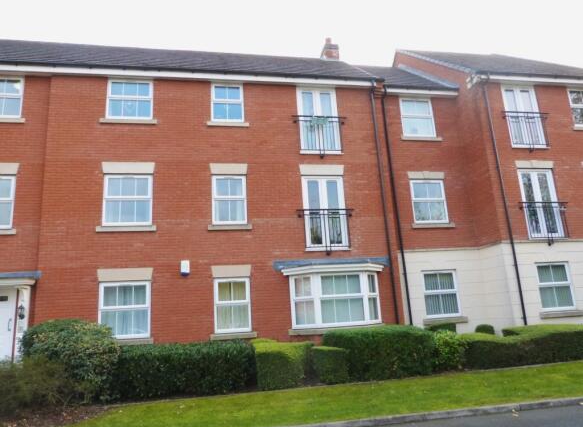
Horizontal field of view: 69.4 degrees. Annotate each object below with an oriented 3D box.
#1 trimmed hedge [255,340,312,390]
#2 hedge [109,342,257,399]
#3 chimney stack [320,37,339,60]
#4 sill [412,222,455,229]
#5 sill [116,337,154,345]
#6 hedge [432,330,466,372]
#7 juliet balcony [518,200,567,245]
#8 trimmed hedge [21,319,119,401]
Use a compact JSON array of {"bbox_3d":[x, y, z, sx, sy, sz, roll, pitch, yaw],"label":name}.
[{"bbox_3d":[-0.273,3.103,8.632,1.090,0.690,1.500,-1,-13,-12],"label":"trimmed hedge"},{"bbox_3d":[-2.099,2.977,8.062,2.650,0.870,0.950,-1,-13,-11],"label":"hedge"},{"bbox_3d":[1.513,-6.353,16.404,0.520,1.099,0.530,-1,-13,-11],"label":"chimney stack"},{"bbox_3d":[4.172,0.373,12.393,1.353,0.135,0.150,-1,-13,-11],"label":"sill"},{"bbox_3d":[-3.905,3.021,9.755,1.370,0.140,0.160,-1,-13,-11],"label":"sill"},{"bbox_3d":[3.357,2.959,9.215,0.700,0.800,0.750,-1,-13,-12],"label":"hedge"},{"bbox_3d":[7.133,0.242,11.689,1.599,1.156,0.140,-1,-13,-11],"label":"juliet balcony"},{"bbox_3d":[-4.091,2.741,7.859,1.630,1.450,1.400,-1,-13,-11],"label":"trimmed hedge"}]

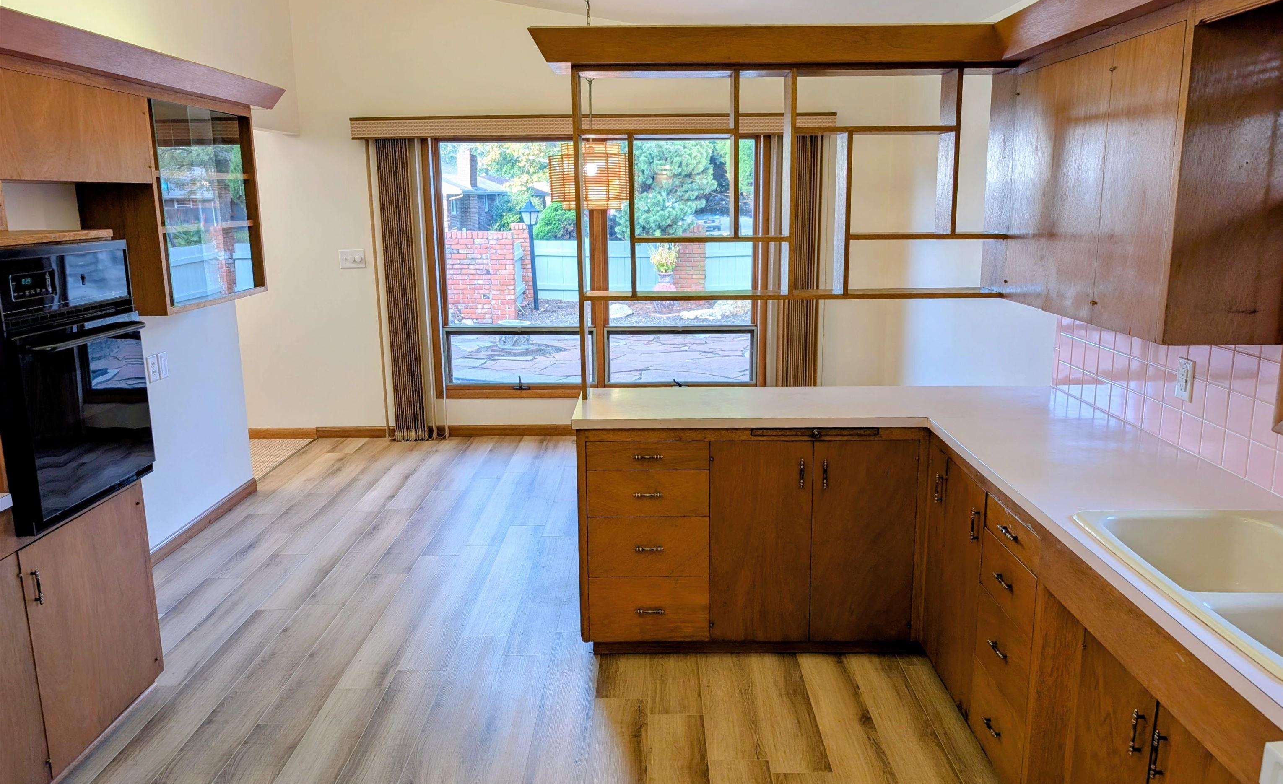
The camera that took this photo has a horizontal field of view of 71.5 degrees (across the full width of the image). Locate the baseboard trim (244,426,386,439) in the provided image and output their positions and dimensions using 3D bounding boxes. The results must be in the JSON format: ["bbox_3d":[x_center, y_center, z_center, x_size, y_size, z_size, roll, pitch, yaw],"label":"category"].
[{"bbox_3d":[-2.370,0.297,6.564,1.045,0.085,0.020,0,12,1],"label":"baseboard trim"}]

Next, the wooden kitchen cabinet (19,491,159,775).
[{"bbox_3d":[-2.050,0.742,2.904,0.590,0.735,0.615,0,12,1],"label":"wooden kitchen cabinet"}]

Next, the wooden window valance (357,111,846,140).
[{"bbox_3d":[-0.326,-1.790,6.008,3.250,0.138,0.140,0,12,1],"label":"wooden window valance"}]

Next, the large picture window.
[{"bbox_3d":[-0.300,-0.869,6.257,2.350,1.810,0.100,0,12,1],"label":"large picture window"}]

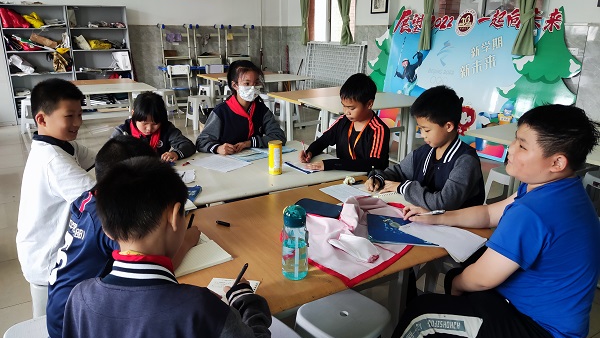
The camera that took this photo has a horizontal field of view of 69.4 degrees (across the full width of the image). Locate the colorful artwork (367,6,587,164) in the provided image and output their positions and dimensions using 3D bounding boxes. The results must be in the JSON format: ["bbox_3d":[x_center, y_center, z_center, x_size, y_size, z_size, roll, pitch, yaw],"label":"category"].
[{"bbox_3d":[1.918,-1.185,5.706,0.200,1.690,3.499,-3,17,-26],"label":"colorful artwork"}]

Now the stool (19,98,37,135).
[{"bbox_3d":[-3.904,-0.778,6.428,0.360,0.460,0.360,-8,20,-24],"label":"stool"}]

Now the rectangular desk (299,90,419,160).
[{"bbox_3d":[0.723,-0.367,4.726,1.229,0.735,0.882,-8,20,-24],"label":"rectangular desk"}]

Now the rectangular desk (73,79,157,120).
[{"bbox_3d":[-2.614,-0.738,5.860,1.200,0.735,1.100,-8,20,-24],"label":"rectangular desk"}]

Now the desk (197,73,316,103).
[{"bbox_3d":[-0.747,-1.083,6.895,1.254,0.730,1.482,-11,21,-29],"label":"desk"}]

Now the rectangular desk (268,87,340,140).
[{"bbox_3d":[0.313,-0.554,5.288,1.201,0.730,0.745,-11,21,-31],"label":"rectangular desk"}]

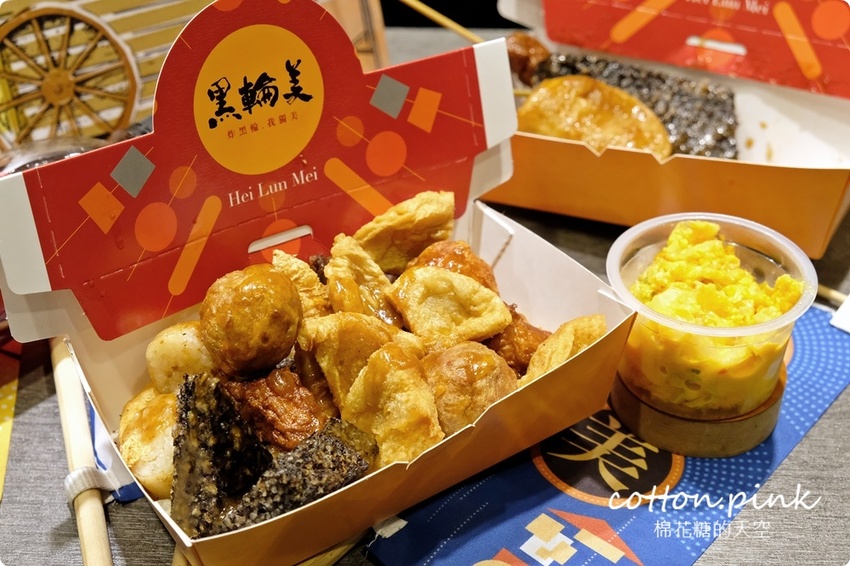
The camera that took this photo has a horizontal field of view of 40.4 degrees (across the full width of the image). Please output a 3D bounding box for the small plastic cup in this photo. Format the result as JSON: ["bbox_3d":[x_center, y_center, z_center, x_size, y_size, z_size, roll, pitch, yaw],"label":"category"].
[{"bbox_3d":[0.110,0.015,0.460,0.079,0.049,0.079,-1,37,0],"label":"small plastic cup"}]

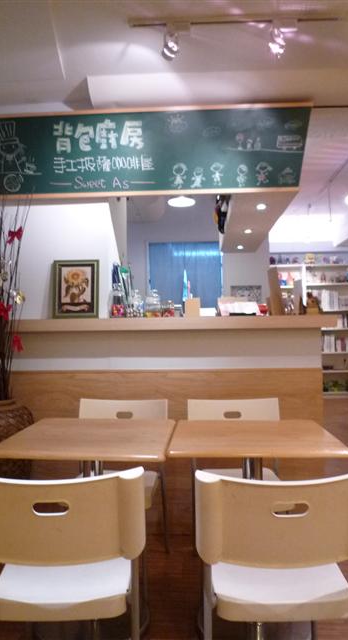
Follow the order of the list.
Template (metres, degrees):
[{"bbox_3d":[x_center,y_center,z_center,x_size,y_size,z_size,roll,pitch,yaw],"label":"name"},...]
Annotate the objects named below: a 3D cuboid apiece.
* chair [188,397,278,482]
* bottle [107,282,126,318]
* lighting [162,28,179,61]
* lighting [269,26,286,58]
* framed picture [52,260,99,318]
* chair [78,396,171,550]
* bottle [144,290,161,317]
[{"bbox_3d":[0.301,0.809,2.178,0.490,0.800,0.530,-1,-1,3],"label":"chair"},{"bbox_3d":[-0.302,-0.104,2.470,0.092,0.190,0.092,-1,-1,3],"label":"bottle"},{"bbox_3d":[-0.016,-1.276,2.144,0.072,0.110,0.085,-1,-1,3],"label":"lighting"},{"bbox_3d":[0.459,-1.231,2.050,0.075,0.120,0.095,-1,-1,-9],"label":"lighting"},{"bbox_3d":[-0.557,-0.173,2.625,0.250,0.325,0.030,-1,-9,3],"label":"framed picture"},{"bbox_3d":[-0.278,0.816,2.198,0.490,0.800,0.530,-1,-1,3],"label":"chair"},{"bbox_3d":[-0.122,-0.094,2.631,0.088,0.160,0.088,-1,-1,3],"label":"bottle"}]

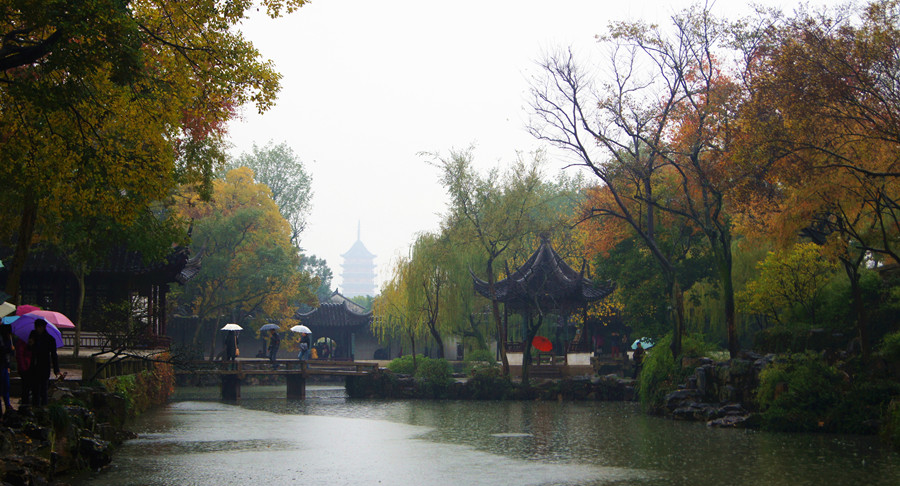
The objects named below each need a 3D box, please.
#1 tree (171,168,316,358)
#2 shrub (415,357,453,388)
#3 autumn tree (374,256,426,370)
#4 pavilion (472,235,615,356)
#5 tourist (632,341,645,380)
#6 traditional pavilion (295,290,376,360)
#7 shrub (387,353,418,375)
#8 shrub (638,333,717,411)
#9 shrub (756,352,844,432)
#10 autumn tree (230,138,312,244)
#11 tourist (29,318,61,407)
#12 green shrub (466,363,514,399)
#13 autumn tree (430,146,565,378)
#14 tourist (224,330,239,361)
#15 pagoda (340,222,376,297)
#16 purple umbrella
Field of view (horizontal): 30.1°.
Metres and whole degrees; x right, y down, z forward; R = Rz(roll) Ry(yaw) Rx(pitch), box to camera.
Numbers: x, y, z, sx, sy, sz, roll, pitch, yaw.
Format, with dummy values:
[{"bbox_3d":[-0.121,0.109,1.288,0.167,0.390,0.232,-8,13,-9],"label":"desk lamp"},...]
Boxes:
[{"bbox_3d":[-12.095,1.289,98.000,8.550,11.300,8.500,0,-3,0],"label":"tree"},{"bbox_3d":[-0.693,5.462,70.303,1.601,1.383,1.450,0,-3,0],"label":"shrub"},{"bbox_3d":[-2.129,3.111,73.442,2.500,5.044,2.400,0,-3,0],"label":"autumn tree"},{"bbox_3d":[4.387,2.792,78.500,6.660,6.380,6.000,0,-3,0],"label":"pavilion"},{"bbox_3d":[8.204,5.146,72.825,0.400,1.672,0.550,-3,-4,41],"label":"tourist"},{"bbox_3d":[-7.733,5.605,113.000,5.540,4.800,4.200,0,-3,-9],"label":"traditional pavilion"},{"bbox_3d":[-2.174,5.469,75.000,1.340,0.940,1.300,0,-3,0],"label":"shrub"},{"bbox_3d":[7.932,4.496,58.339,2.727,2.747,2.200,0,-3,0],"label":"shrub"},{"bbox_3d":[10.160,4.333,48.500,2.550,2.320,2.300,0,-3,0],"label":"shrub"},{"bbox_3d":[-14.722,0.124,138.000,7.090,17.160,7.200,0,-3,0],"label":"autumn tree"},{"bbox_3d":[-7.857,2.324,32.420,0.580,1.720,0.380,0,-3,-6],"label":"tourist"},{"bbox_3d":[1.636,5.745,69.285,1.911,1.424,1.600,0,-3,0],"label":"green shrub"},{"bbox_3d":[2.053,0.812,75.500,6.050,10.330,5.600,0,-3,0],"label":"autumn tree"},{"bbox_3d":[-9.141,4.497,70.000,0.590,1.670,0.400,0,-3,6],"label":"tourist"},{"bbox_3d":[-57.441,23.152,1050.387,30.000,74.732,30.000,0,-3,0],"label":"pagoda"},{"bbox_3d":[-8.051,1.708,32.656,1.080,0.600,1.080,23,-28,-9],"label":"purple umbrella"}]

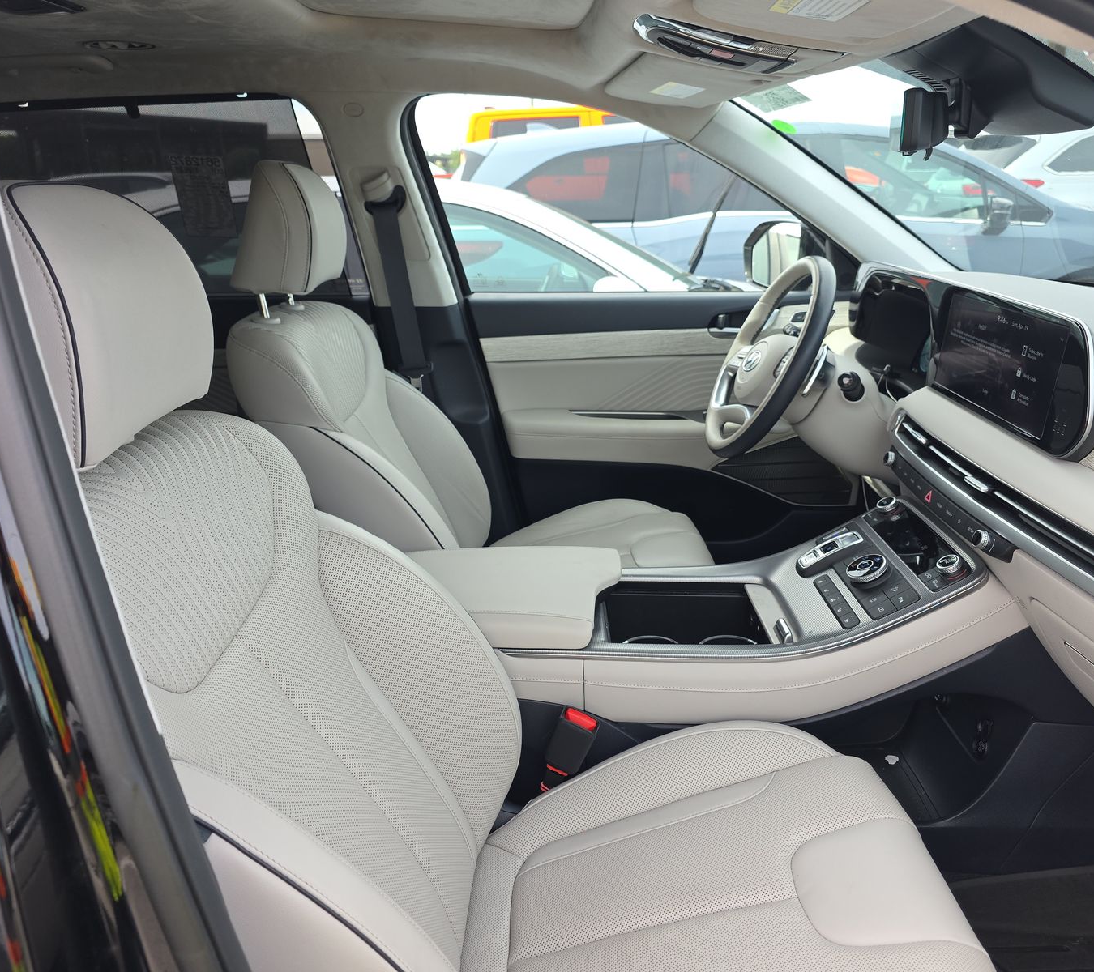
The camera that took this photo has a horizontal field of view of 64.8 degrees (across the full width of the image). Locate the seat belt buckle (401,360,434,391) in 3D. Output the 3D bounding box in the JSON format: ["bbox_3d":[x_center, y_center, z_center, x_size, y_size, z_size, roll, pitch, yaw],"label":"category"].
[{"bbox_3d":[-0.273,-0.225,1.796,0.066,0.078,0.018,-6,19,4],"label":"seat belt buckle"}]

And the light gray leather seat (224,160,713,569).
[{"bbox_3d":[-0.079,-0.070,1.526,0.810,0.960,0.550,0,19,2],"label":"light gray leather seat"}]

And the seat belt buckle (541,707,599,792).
[{"bbox_3d":[0.023,0.335,1.061,0.050,0.125,0.030,19,19,-5],"label":"seat belt buckle"}]

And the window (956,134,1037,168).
[{"bbox_3d":[4.201,-3.206,8.300,0.220,0.420,1.200,-16,25,-37],"label":"window"}]

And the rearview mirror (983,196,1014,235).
[{"bbox_3d":[2.852,-1.711,5.450,0.130,0.225,0.220,0,19,2],"label":"rearview mirror"}]

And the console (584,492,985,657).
[{"bbox_3d":[0.285,0.126,1.160,0.490,0.170,0.290,0,19,2],"label":"console"}]

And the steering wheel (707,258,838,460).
[{"bbox_3d":[0.385,-0.211,1.465,0.090,0.365,0.365,24,18,-7],"label":"steering wheel"}]

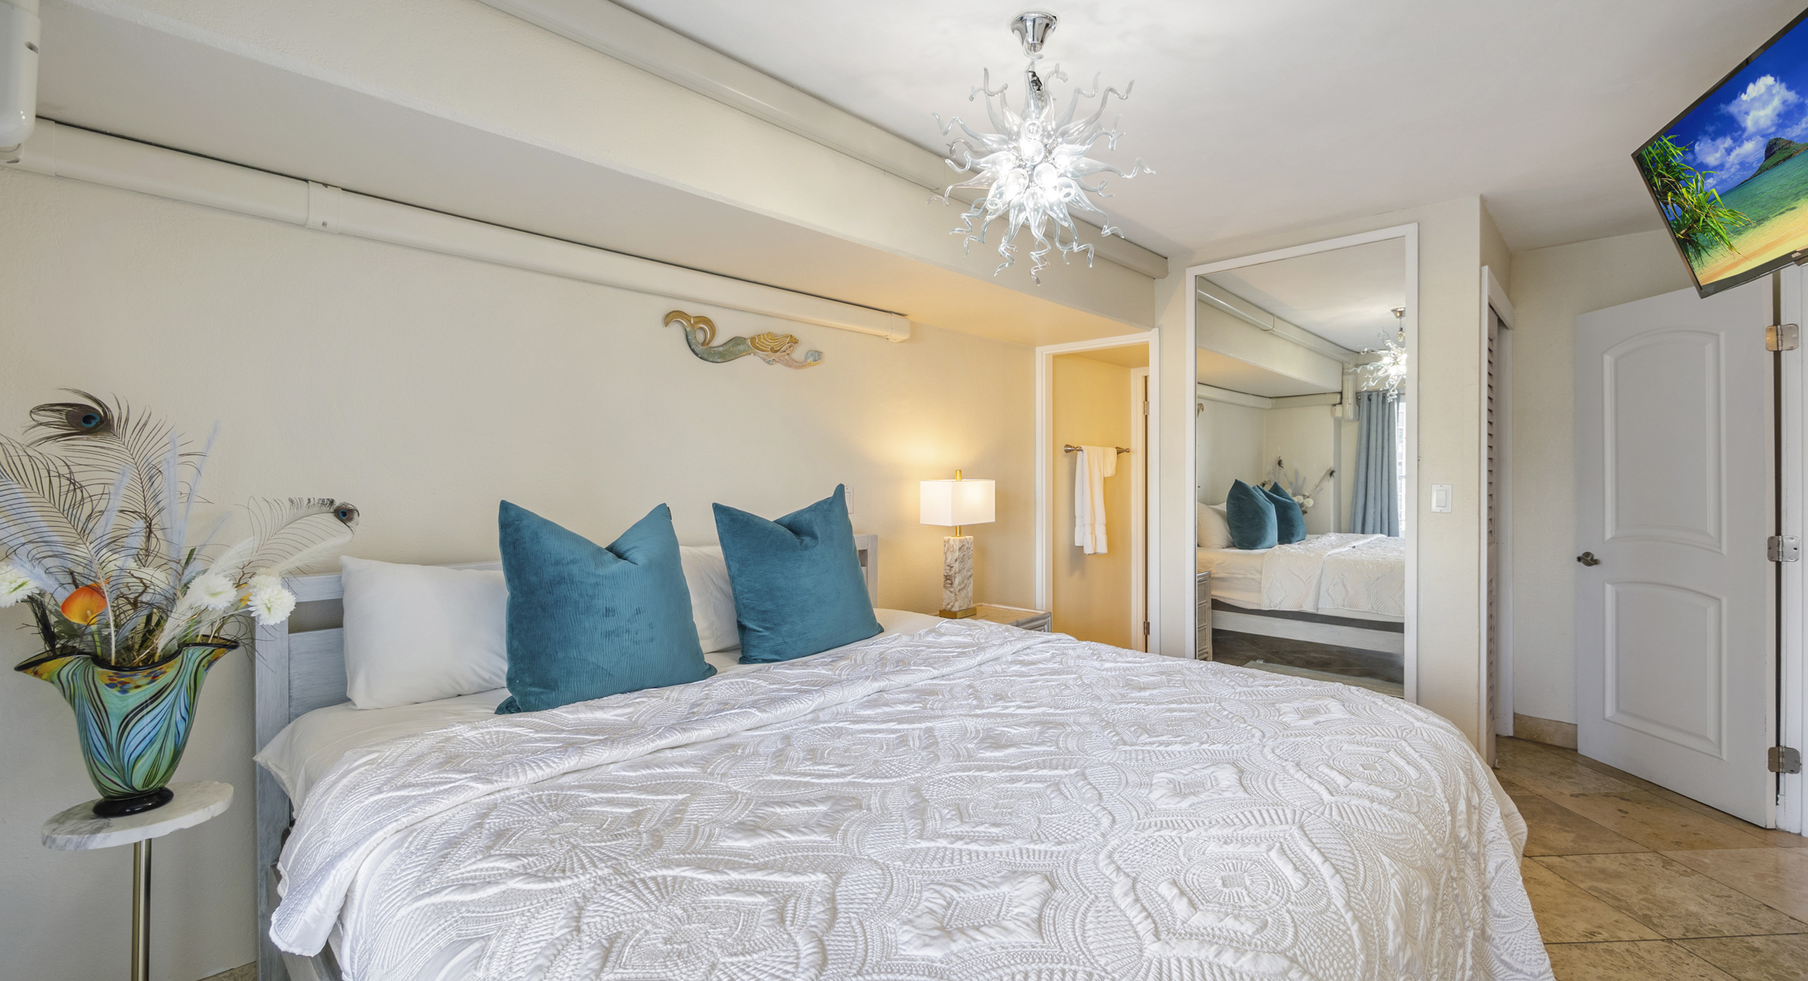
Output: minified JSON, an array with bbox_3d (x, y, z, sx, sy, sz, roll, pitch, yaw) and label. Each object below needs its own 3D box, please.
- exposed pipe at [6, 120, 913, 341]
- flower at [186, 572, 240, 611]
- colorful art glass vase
[{"bbox_3d":[-0.926,-0.732,2.443,0.085,0.105,2.710,0,1,44],"label":"exposed pipe"},{"bbox_3d":[-1.365,0.202,1.447,0.080,0.075,0.055,-1,1,-43],"label":"flower"},{"bbox_3d":[-1.515,0.473,1.444,0.250,0.310,0.310,0,1,44],"label":"colorful art glass vase"}]

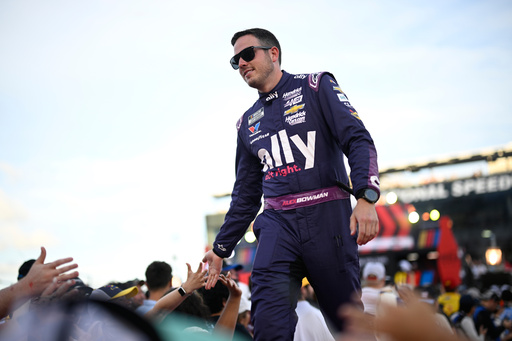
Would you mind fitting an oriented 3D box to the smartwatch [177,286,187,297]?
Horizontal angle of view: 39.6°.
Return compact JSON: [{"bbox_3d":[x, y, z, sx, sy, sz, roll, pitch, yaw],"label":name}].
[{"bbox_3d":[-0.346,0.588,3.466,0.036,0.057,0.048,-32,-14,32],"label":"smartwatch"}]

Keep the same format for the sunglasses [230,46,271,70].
[{"bbox_3d":[-0.006,-0.442,2.820,0.150,0.050,0.145,-7,-9,-43],"label":"sunglasses"}]

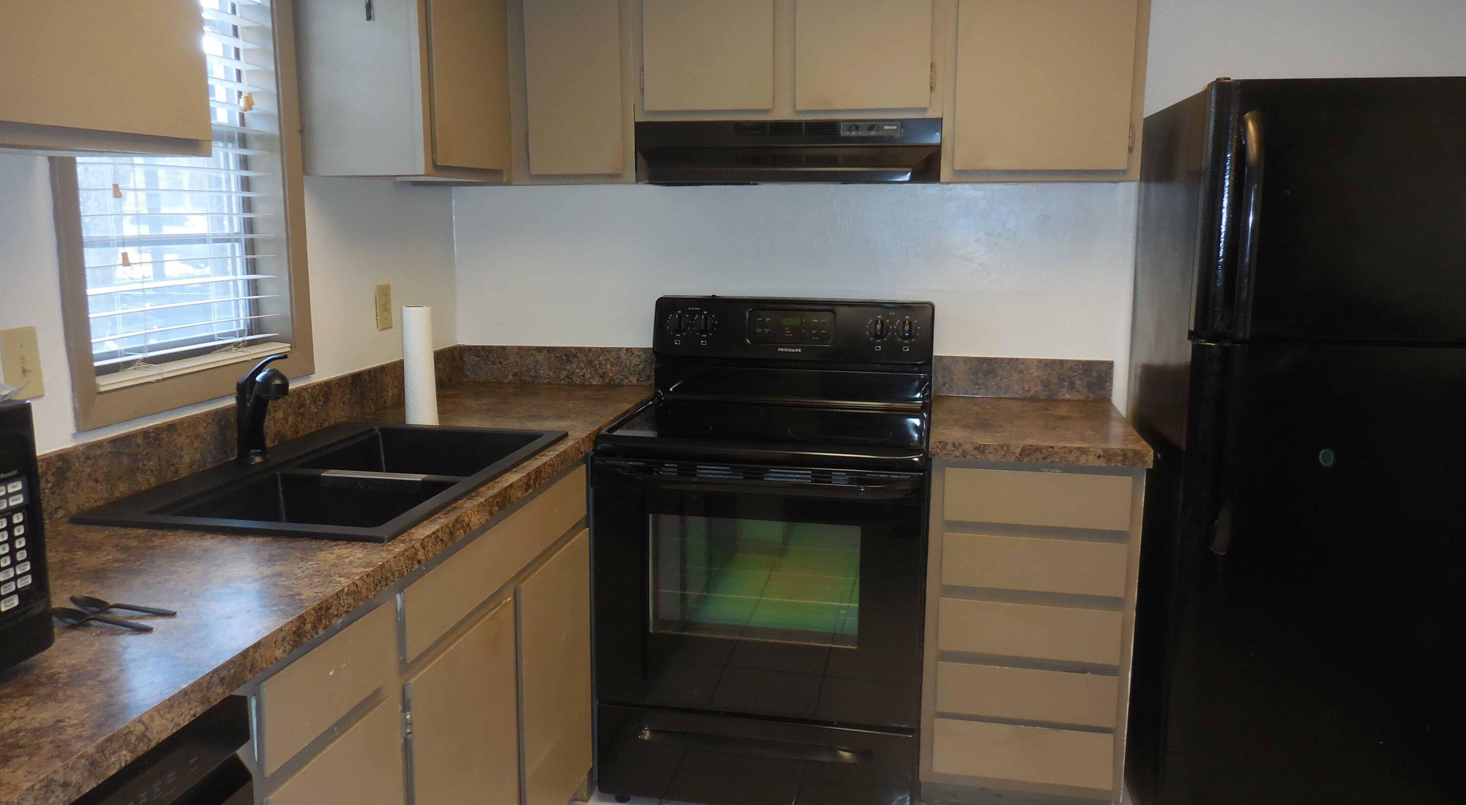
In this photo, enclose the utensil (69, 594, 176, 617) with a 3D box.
[{"bbox_3d":[-0.751,0.251,1.298,0.155,0.017,0.031,3,10,13],"label":"utensil"}]

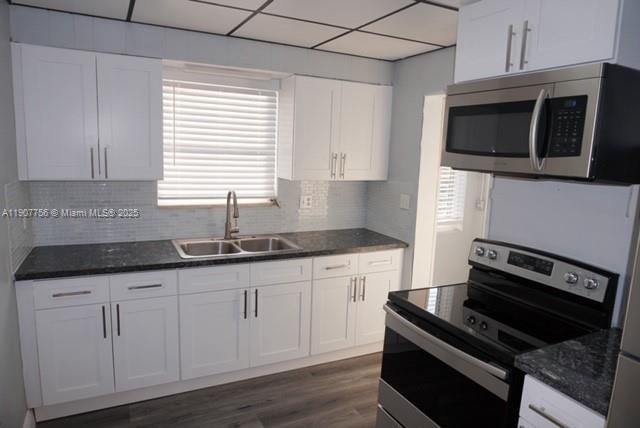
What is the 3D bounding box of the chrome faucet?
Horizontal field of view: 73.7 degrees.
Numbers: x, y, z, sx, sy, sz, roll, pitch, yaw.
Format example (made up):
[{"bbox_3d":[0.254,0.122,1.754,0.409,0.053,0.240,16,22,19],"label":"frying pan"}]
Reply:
[{"bbox_3d":[-0.628,0.020,3.192,0.110,0.375,0.261,-2,10,-26],"label":"chrome faucet"}]

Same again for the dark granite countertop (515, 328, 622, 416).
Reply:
[{"bbox_3d":[1.069,0.549,1.538,0.643,0.036,0.334,-2,10,-26],"label":"dark granite countertop"}]

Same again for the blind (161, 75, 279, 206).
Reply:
[{"bbox_3d":[-0.759,-0.514,3.274,0.918,0.909,0.052,-2,10,-26],"label":"blind"}]

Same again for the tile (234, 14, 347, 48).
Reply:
[{"bbox_3d":[-0.199,-1.165,2.737,0.615,0.017,0.612,-2,10,-26],"label":"tile"}]

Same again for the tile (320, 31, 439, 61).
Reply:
[{"bbox_3d":[0.404,-1.187,3.029,0.725,0.017,0.612,-2,10,-26],"label":"tile"}]

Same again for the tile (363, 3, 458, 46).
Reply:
[{"bbox_3d":[0.669,-1.094,2.488,0.725,0.017,0.607,-2,10,-26],"label":"tile"}]

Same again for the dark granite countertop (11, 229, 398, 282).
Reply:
[{"bbox_3d":[-0.595,0.246,3.094,2.546,0.034,0.661,-2,10,-26],"label":"dark granite countertop"}]

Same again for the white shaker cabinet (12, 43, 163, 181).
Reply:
[{"bbox_3d":[-1.439,-0.613,2.733,0.793,0.769,0.305,-2,10,-26],"label":"white shaker cabinet"}]

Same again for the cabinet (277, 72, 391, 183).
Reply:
[{"bbox_3d":[0.125,-0.669,3.490,0.862,0.769,0.305,-2,10,-26],"label":"cabinet"}]

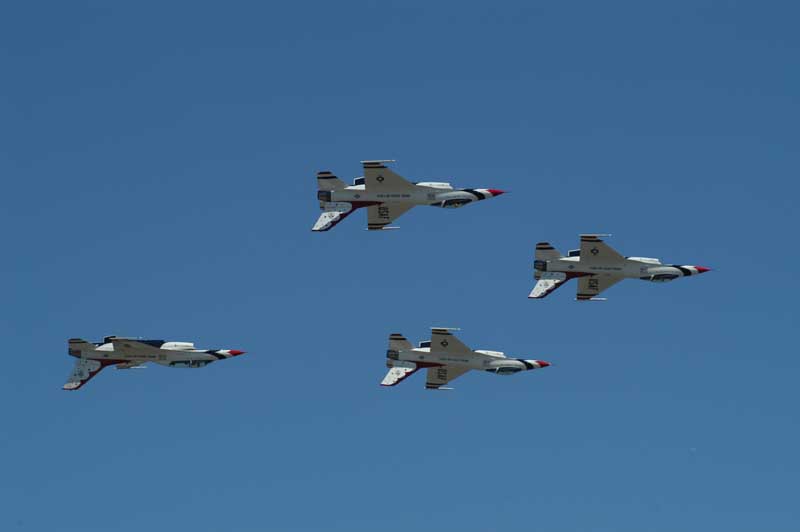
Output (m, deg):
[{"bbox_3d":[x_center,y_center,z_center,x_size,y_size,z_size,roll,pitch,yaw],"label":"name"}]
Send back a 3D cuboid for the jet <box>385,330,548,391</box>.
[{"bbox_3d":[5.928,8.963,413.372,15.000,4.300,9.600,4,-34,0],"label":"jet"}]

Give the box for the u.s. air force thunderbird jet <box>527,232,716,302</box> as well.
[{"bbox_3d":[17.862,1.063,387.053,15.000,4.300,9.600,2,-33,1],"label":"u.s. air force thunderbird jet"}]

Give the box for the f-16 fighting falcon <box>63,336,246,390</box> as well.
[{"bbox_3d":[-19.511,8.037,387.392,15.000,4.300,9.600,1,-15,0],"label":"f-16 fighting falcon"}]

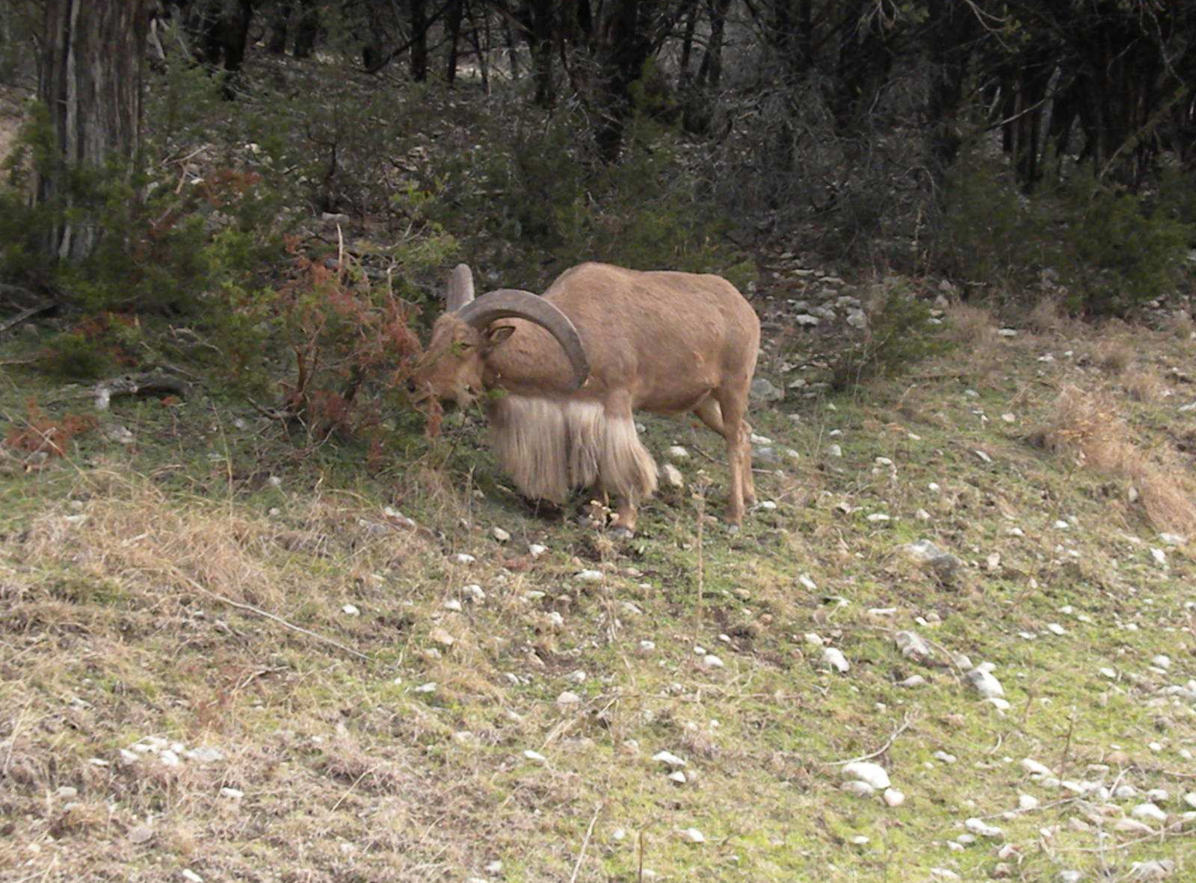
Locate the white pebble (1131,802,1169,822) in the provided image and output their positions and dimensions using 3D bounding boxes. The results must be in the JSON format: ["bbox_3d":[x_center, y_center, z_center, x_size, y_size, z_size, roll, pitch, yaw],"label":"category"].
[{"bbox_3d":[1.489,1.003,6.720,0.097,0.045,0.065,0,5,0],"label":"white pebble"}]

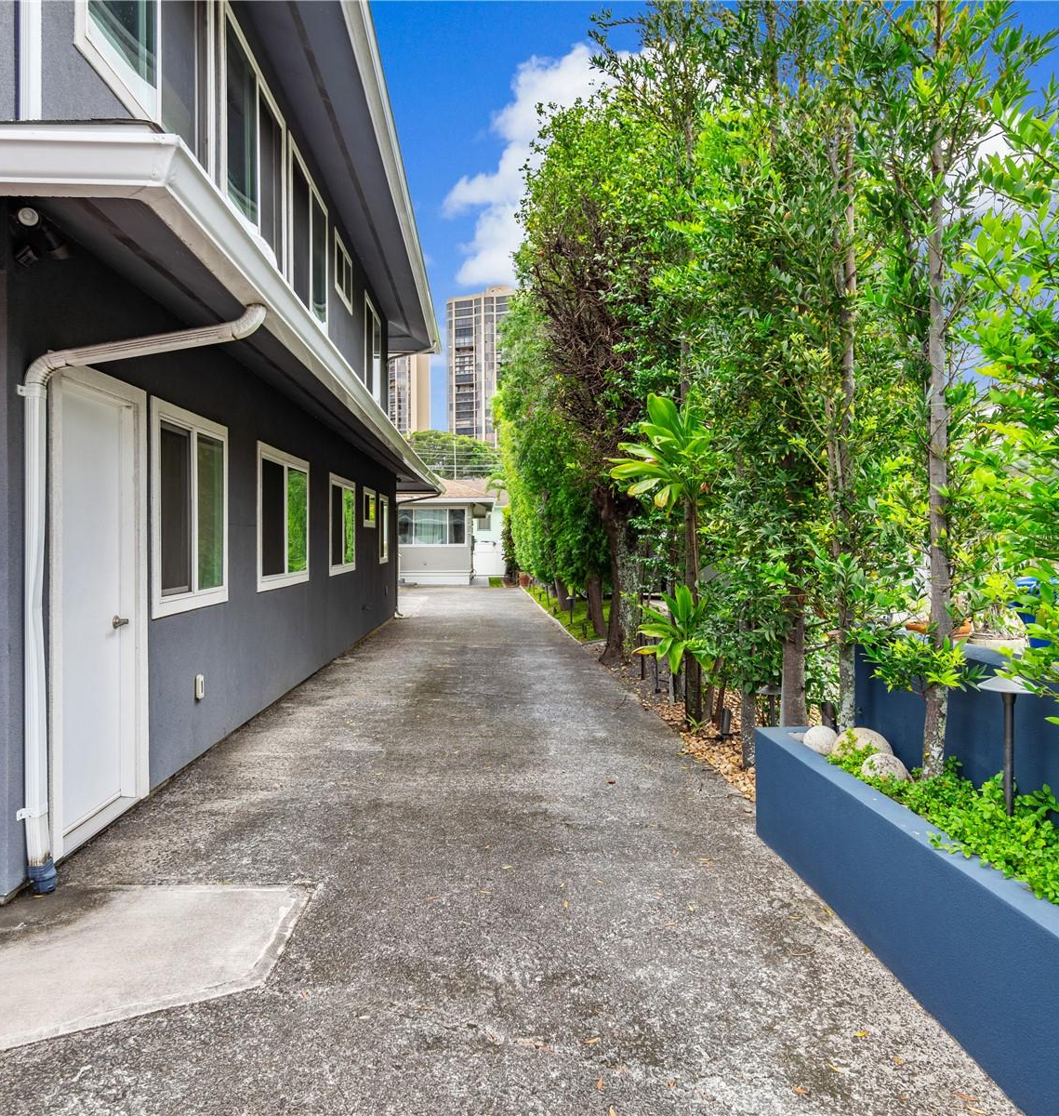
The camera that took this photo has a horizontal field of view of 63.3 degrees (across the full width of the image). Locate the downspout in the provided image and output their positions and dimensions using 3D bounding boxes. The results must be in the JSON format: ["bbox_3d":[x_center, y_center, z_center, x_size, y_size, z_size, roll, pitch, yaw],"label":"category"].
[{"bbox_3d":[-1.555,0.163,3.515,0.980,2.400,0.130,0,1,-3],"label":"downspout"}]

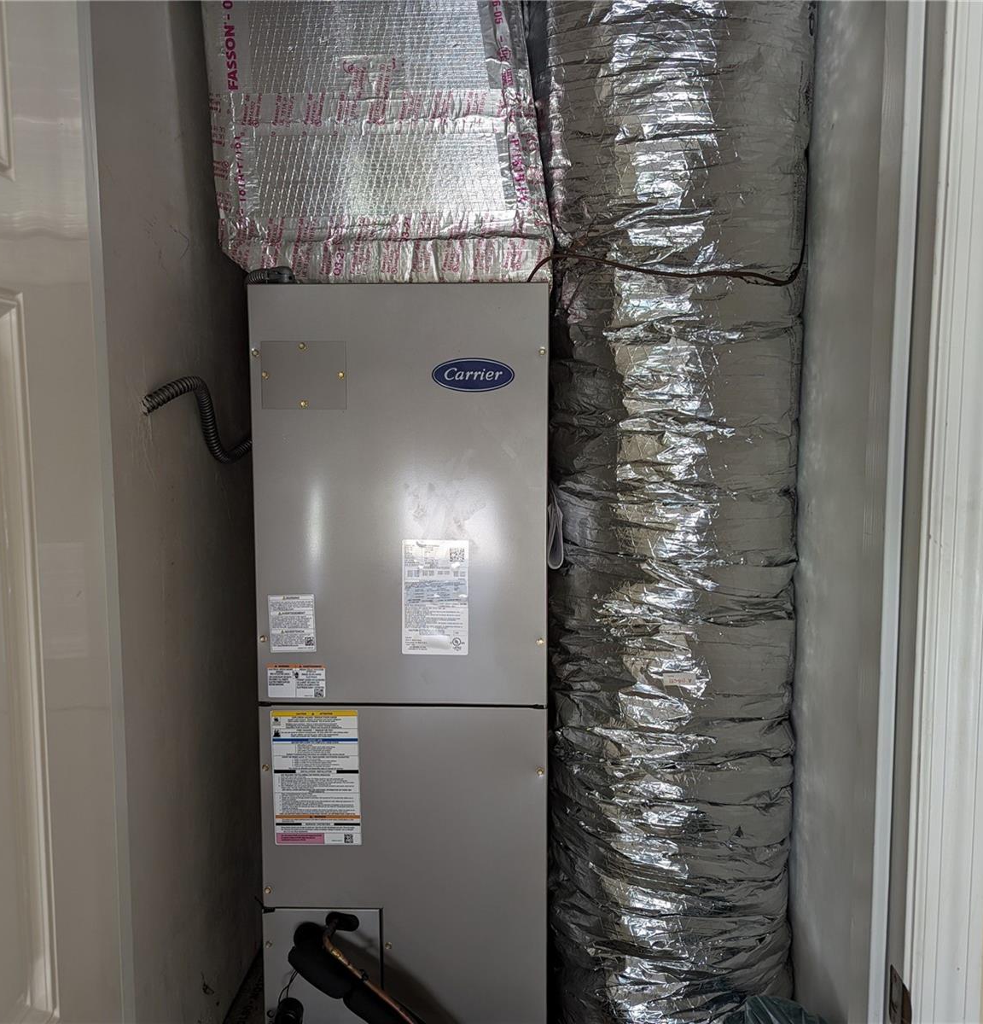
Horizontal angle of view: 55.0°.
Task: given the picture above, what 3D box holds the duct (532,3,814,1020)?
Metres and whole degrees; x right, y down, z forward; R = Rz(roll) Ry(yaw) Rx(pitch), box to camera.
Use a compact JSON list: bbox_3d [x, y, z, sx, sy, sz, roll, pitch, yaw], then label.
[{"bbox_3d":[0.312,-0.090,1.619,0.420,2.040,0.420,0,6,2],"label":"duct"}]

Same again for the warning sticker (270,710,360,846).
[{"bbox_3d":[-0.274,0.417,1.479,0.137,0.218,0.002,0,6,2],"label":"warning sticker"}]

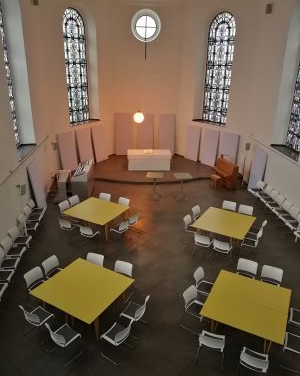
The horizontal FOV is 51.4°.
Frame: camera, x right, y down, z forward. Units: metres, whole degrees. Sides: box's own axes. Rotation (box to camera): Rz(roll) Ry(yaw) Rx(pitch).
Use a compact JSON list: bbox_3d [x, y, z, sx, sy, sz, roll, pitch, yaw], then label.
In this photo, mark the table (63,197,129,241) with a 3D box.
[{"bbox_3d":[-1.834,1.125,10.998,1.623,0.750,1.641,12,23,25],"label":"table"}]

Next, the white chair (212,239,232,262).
[{"bbox_3d":[2.081,1.775,8.943,0.500,0.830,0.510,12,24,27],"label":"white chair"}]

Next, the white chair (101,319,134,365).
[{"bbox_3d":[-0.629,2.856,6.025,0.535,0.785,0.495,14,25,30],"label":"white chair"}]

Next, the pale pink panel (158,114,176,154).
[{"bbox_3d":[1.052,-3.227,19.115,0.981,2.530,0.050,0,17,-3],"label":"pale pink panel"}]

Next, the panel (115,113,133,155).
[{"bbox_3d":[-1.626,-3.340,19.715,1.040,2.580,0.070,-1,15,-4],"label":"panel"}]

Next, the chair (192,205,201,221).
[{"bbox_3d":[1.798,1.121,11.038,0.530,0.830,0.500,15,25,32],"label":"chair"}]

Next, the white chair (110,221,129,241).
[{"bbox_3d":[-0.931,1.357,9.883,0.510,0.830,0.500,14,24,30],"label":"white chair"}]

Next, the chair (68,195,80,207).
[{"bbox_3d":[-2.705,0.749,11.811,0.530,0.830,0.500,13,24,28],"label":"chair"}]

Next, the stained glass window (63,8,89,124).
[{"bbox_3d":[-4.208,-6.840,17.911,0.150,6.000,1.600,17,26,36],"label":"stained glass window"}]

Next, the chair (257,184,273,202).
[{"bbox_3d":[4.820,0.356,13.193,0.530,0.830,0.500,-2,21,-7],"label":"chair"}]

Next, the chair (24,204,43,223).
[{"bbox_3d":[-3.893,1.038,10.567,0.510,0.830,0.500,0,21,-4],"label":"chair"}]

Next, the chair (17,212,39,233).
[{"bbox_3d":[-4.084,1.324,10.652,0.510,0.800,0.510,-1,21,-5],"label":"chair"}]

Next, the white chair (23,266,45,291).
[{"bbox_3d":[-2.558,2.341,7.282,0.535,0.785,0.495,13,24,28],"label":"white chair"}]

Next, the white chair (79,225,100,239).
[{"bbox_3d":[-1.971,1.539,10.195,0.510,0.800,0.510,10,22,22],"label":"white chair"}]

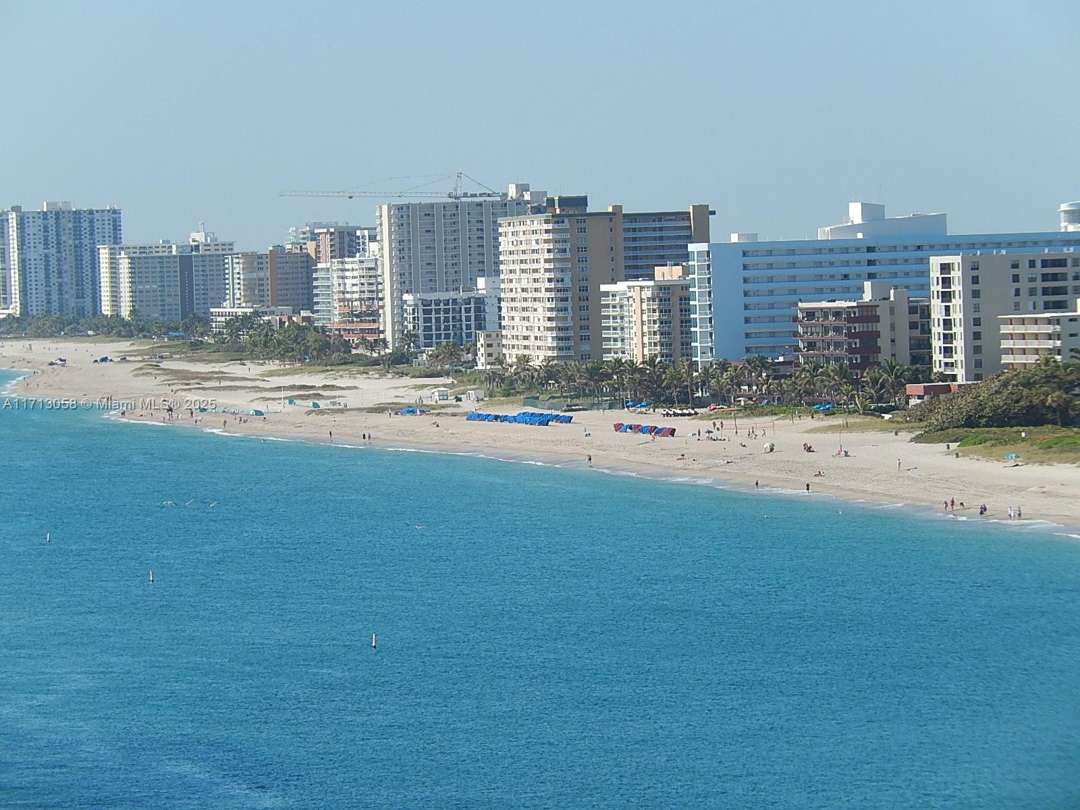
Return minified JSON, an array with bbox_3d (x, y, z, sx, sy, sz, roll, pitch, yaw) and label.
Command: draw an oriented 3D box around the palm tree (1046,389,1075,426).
[{"bbox_3d":[87.969,0.699,892.415,4.700,6.300,4.700,-2,2,0],"label":"palm tree"}]

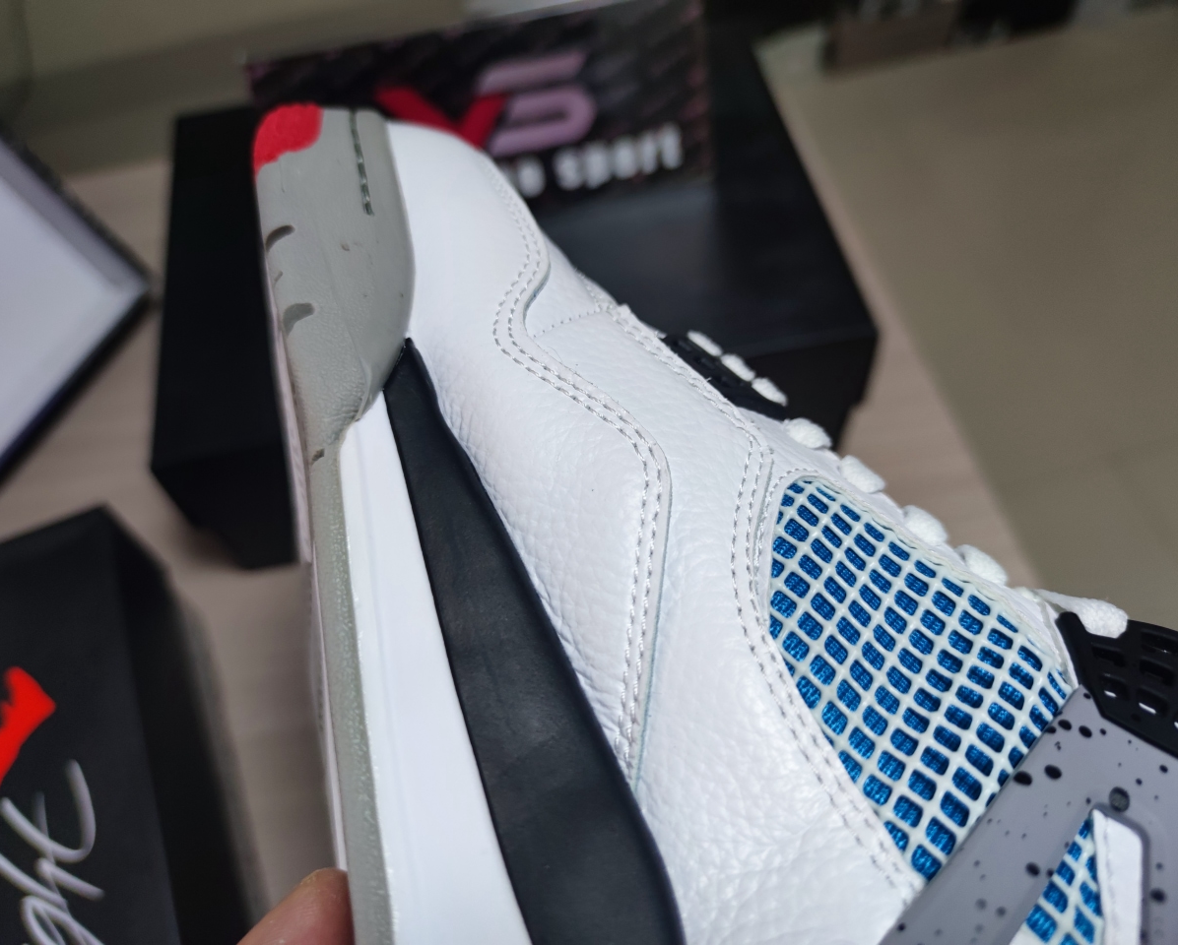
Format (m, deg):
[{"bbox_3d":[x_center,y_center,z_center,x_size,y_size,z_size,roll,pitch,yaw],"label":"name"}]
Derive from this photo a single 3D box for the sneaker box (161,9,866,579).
[{"bbox_3d":[-0.051,-0.111,0.521,0.347,0.116,0.250,-11,60,-3],"label":"sneaker box"}]

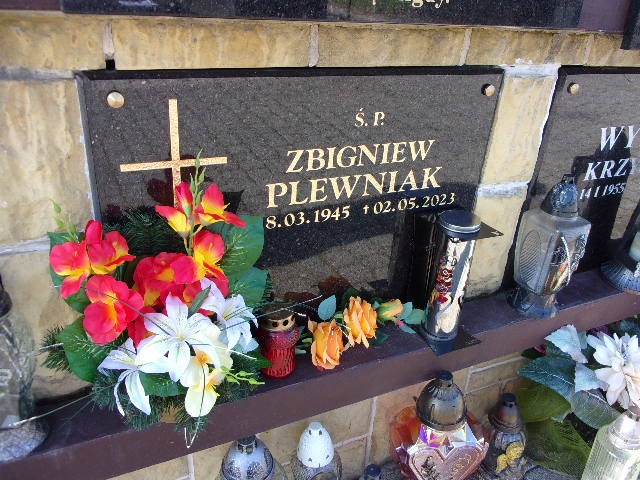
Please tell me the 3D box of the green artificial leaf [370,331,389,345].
[{"bbox_3d":[0.116,0.190,1.009,0.038,0.020,0.035,-9,30,-24],"label":"green artificial leaf"}]

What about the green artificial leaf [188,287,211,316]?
[{"bbox_3d":[-0.150,0.076,0.645,0.025,0.034,0.018,-6,14,-20],"label":"green artificial leaf"}]

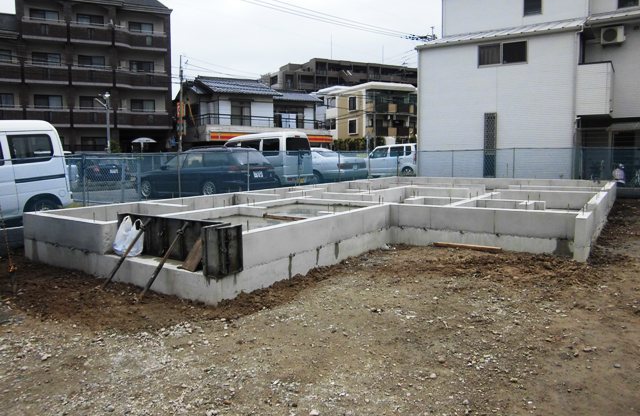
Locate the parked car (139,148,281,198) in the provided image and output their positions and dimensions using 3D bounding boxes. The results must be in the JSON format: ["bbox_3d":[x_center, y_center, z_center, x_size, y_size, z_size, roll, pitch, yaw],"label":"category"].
[{"bbox_3d":[-3.332,-0.988,13.558,4.660,1.470,1.695,4,7,35],"label":"parked car"}]

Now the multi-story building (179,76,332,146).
[{"bbox_3d":[-5.839,-7.151,42.048,12.000,7.917,7.400,-5,7,-37],"label":"multi-story building"}]

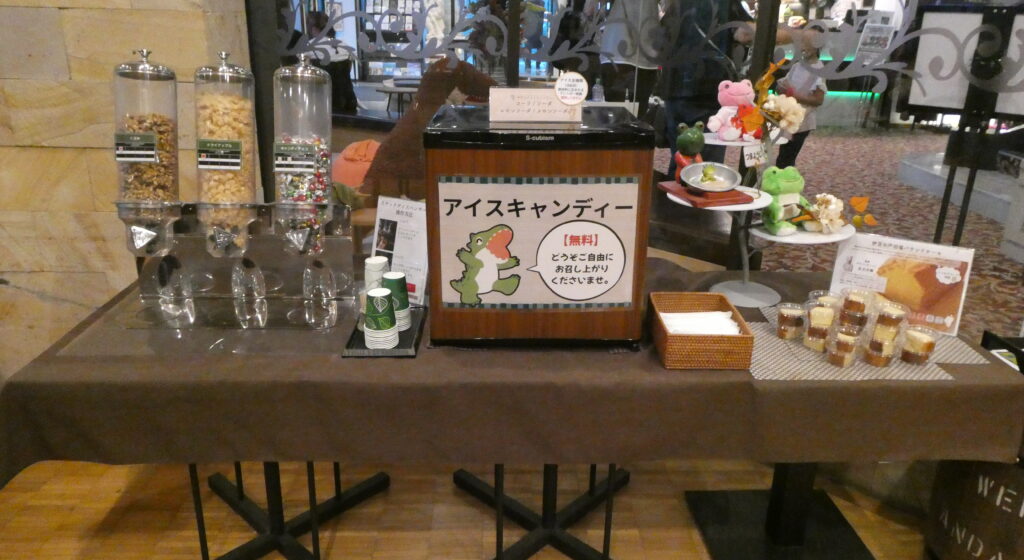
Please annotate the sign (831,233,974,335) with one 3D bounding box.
[{"bbox_3d":[0.957,-0.001,1.770,0.300,0.212,0.030,13,0,33],"label":"sign"}]

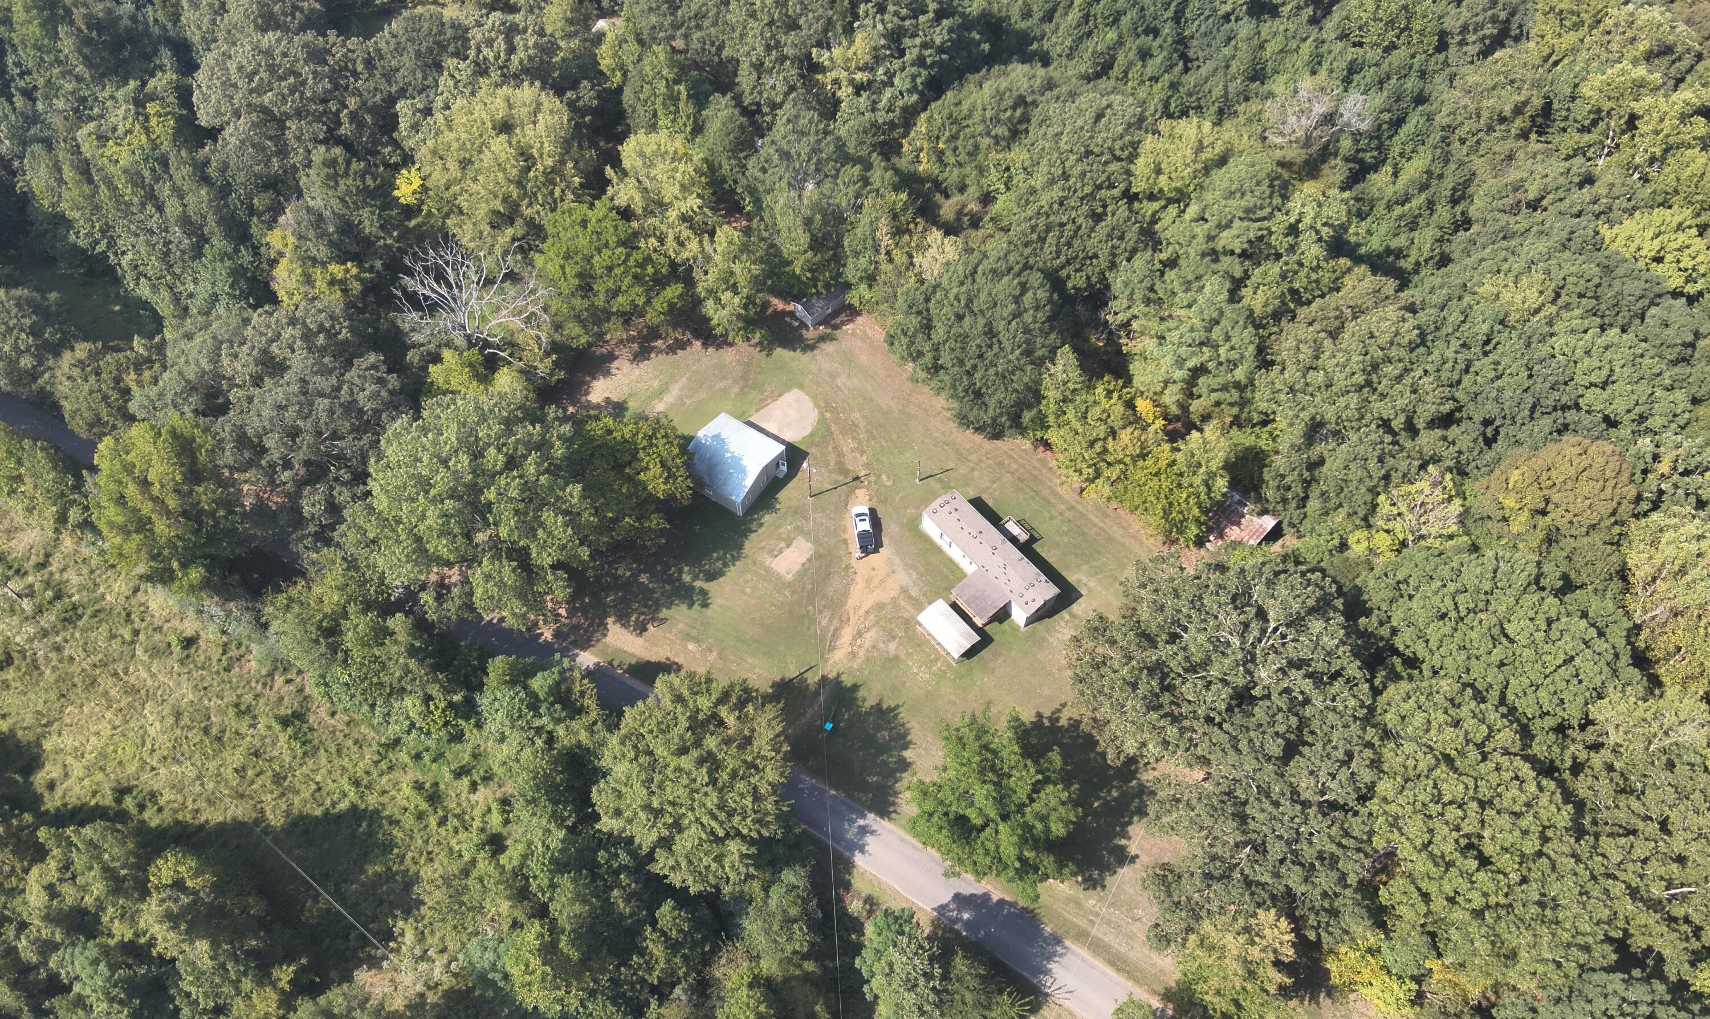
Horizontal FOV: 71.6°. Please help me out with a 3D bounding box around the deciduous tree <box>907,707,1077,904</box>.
[{"bbox_3d":[12.650,27.900,110.800,15.400,13.800,17.200,0,57,0],"label":"deciduous tree"}]

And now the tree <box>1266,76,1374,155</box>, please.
[{"bbox_3d":[60.900,-49.300,159.300,13.700,16.500,12.500,0,57,0],"label":"tree"}]

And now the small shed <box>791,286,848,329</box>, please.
[{"bbox_3d":[-4.400,-27.100,153.100,6.500,2.650,3.550,-39,65,-22],"label":"small shed"}]

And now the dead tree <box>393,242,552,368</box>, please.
[{"bbox_3d":[-45.700,-23.800,143.400,18.200,15.000,17.300,0,57,0],"label":"dead tree"}]

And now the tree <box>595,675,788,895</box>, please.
[{"bbox_3d":[-14.950,25.900,110.200,17.200,17.000,19.000,0,57,0],"label":"tree"}]

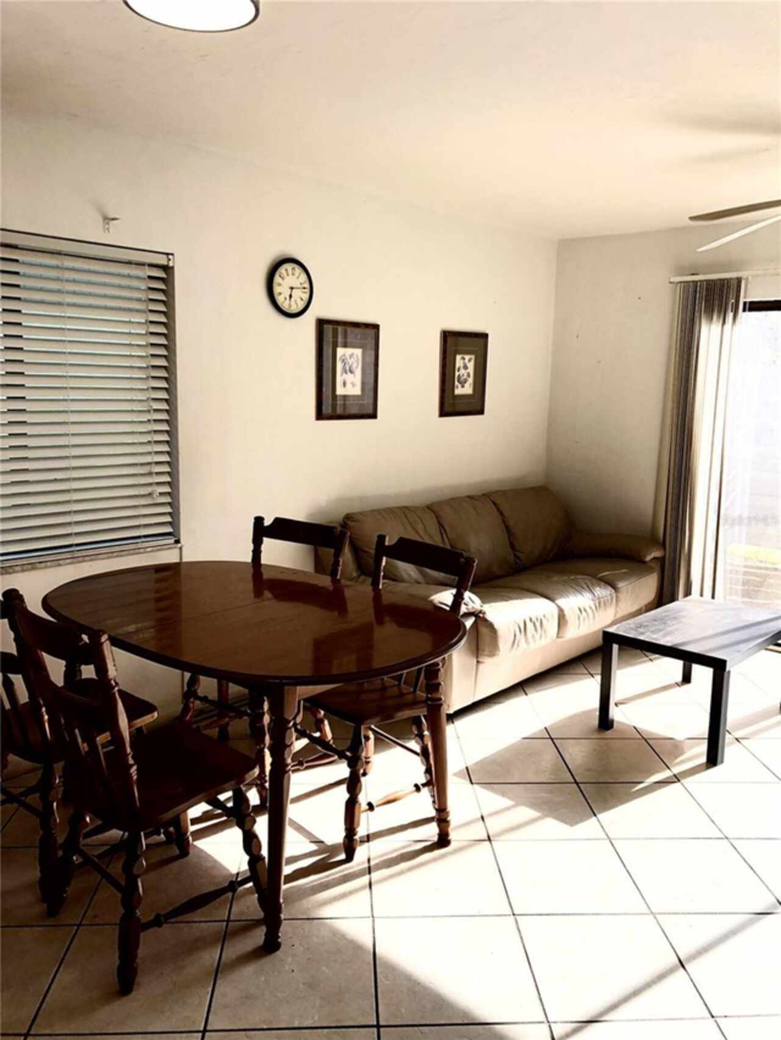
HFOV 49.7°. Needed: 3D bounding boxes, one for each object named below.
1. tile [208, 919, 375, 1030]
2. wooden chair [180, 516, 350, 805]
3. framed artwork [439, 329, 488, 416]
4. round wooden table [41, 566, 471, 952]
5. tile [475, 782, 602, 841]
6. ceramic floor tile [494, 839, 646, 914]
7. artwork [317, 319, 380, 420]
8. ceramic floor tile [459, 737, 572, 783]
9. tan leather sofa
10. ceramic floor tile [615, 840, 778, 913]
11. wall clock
[{"bbox_3d":[-0.244,1.178,2.198,0.402,0.010,0.402,1,9,-3],"label":"tile"},{"bbox_3d":[-0.505,0.506,3.306,0.470,0.945,0.530,7,11,31],"label":"wooden chair"},{"bbox_3d":[0.425,-0.841,4.863,0.025,0.475,0.408,10,13,42],"label":"framed artwork"},{"bbox_3d":[-0.507,0.656,2.920,1.640,0.755,1.050,9,12,42],"label":"round wooden table"},{"bbox_3d":[0.524,1.046,3.021,0.400,0.012,0.400,1,9,-3],"label":"tile"},{"bbox_3d":[0.546,1.110,2.620,0.400,0.012,0.400,1,9,-3],"label":"ceramic floor tile"},{"bbox_3d":[-0.207,-0.739,4.192,0.025,0.475,0.410,10,13,42],"label":"artwork"},{"bbox_3d":[0.503,0.983,3.421,0.400,0.012,0.400,1,9,-3],"label":"ceramic floor tile"},{"bbox_3d":[0.635,0.340,4.653,0.870,0.880,2.060,10,13,42],"label":"tan leather sofa"},{"bbox_3d":[0.957,1.125,2.668,0.402,0.010,0.402,1,9,-3],"label":"ceramic floor tile"},{"bbox_3d":[-0.458,-1.058,3.847,0.040,0.258,0.258,10,13,42],"label":"wall clock"}]

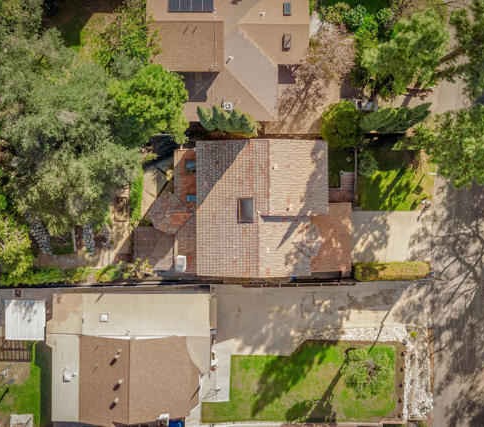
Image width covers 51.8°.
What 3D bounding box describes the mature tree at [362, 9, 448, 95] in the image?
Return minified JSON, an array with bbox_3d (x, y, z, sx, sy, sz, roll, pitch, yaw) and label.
[{"bbox_3d":[14.400,-14.100,45.200,7.200,11.500,7.200,0,90,0],"label":"mature tree"}]

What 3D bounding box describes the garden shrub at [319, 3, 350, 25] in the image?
[{"bbox_3d":[9.160,-19.800,49.300,3.000,2.300,2.200,0,90,0],"label":"garden shrub"}]

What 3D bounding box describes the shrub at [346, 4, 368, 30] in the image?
[{"bbox_3d":[11.440,-19.410,49.300,2.100,2.300,2.400,0,90,0],"label":"shrub"}]

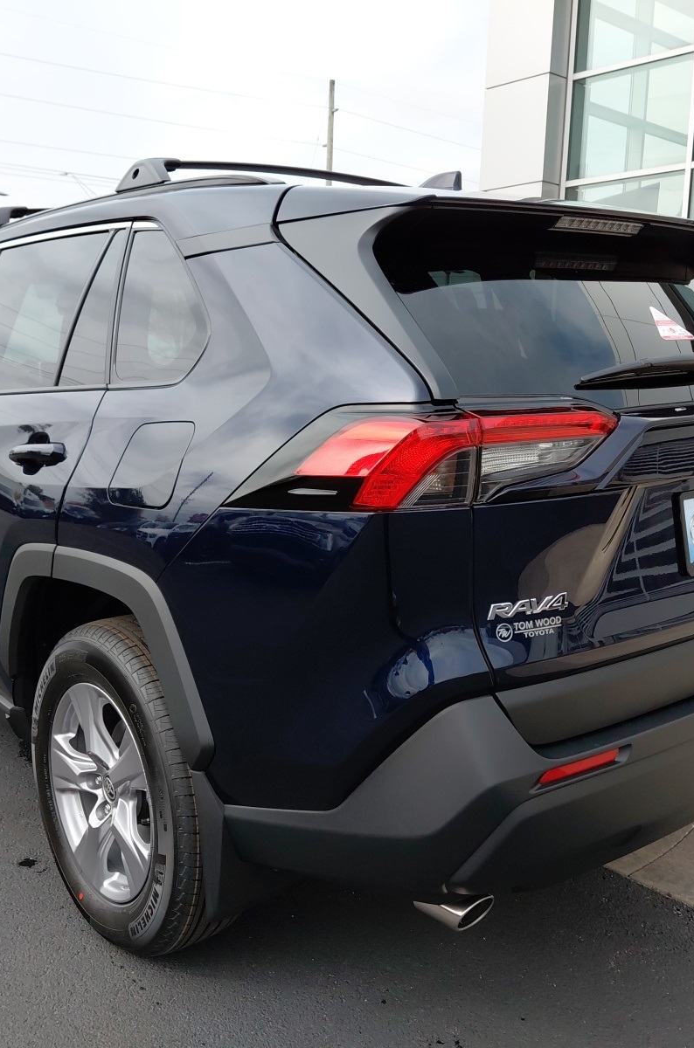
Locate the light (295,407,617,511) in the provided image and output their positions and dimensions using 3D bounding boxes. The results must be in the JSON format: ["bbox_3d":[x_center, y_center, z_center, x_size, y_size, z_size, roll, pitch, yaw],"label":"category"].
[{"bbox_3d":[0.196,-0.126,1.647,0.485,0.160,0.300,-8,12,-40],"label":"light"}]

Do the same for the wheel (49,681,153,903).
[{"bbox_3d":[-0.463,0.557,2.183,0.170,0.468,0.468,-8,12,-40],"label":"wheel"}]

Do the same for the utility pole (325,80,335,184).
[{"bbox_3d":[-0.730,-8.864,34.696,0.260,12.265,0.260,2,7,0],"label":"utility pole"}]

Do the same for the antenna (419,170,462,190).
[{"bbox_3d":[0.225,-0.818,2.439,0.060,0.063,0.165,-8,12,-40],"label":"antenna"}]

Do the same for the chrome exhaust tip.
[{"bbox_3d":[0.183,0.670,1.814,0.085,0.064,0.140,-8,12,-40],"label":"chrome exhaust tip"}]

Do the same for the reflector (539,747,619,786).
[{"bbox_3d":[0.384,0.389,1.644,0.170,0.033,0.030,-8,12,-40],"label":"reflector"}]

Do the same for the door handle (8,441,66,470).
[{"bbox_3d":[-0.684,-0.156,2.236,0.052,0.055,0.215,-8,12,-40],"label":"door handle"}]

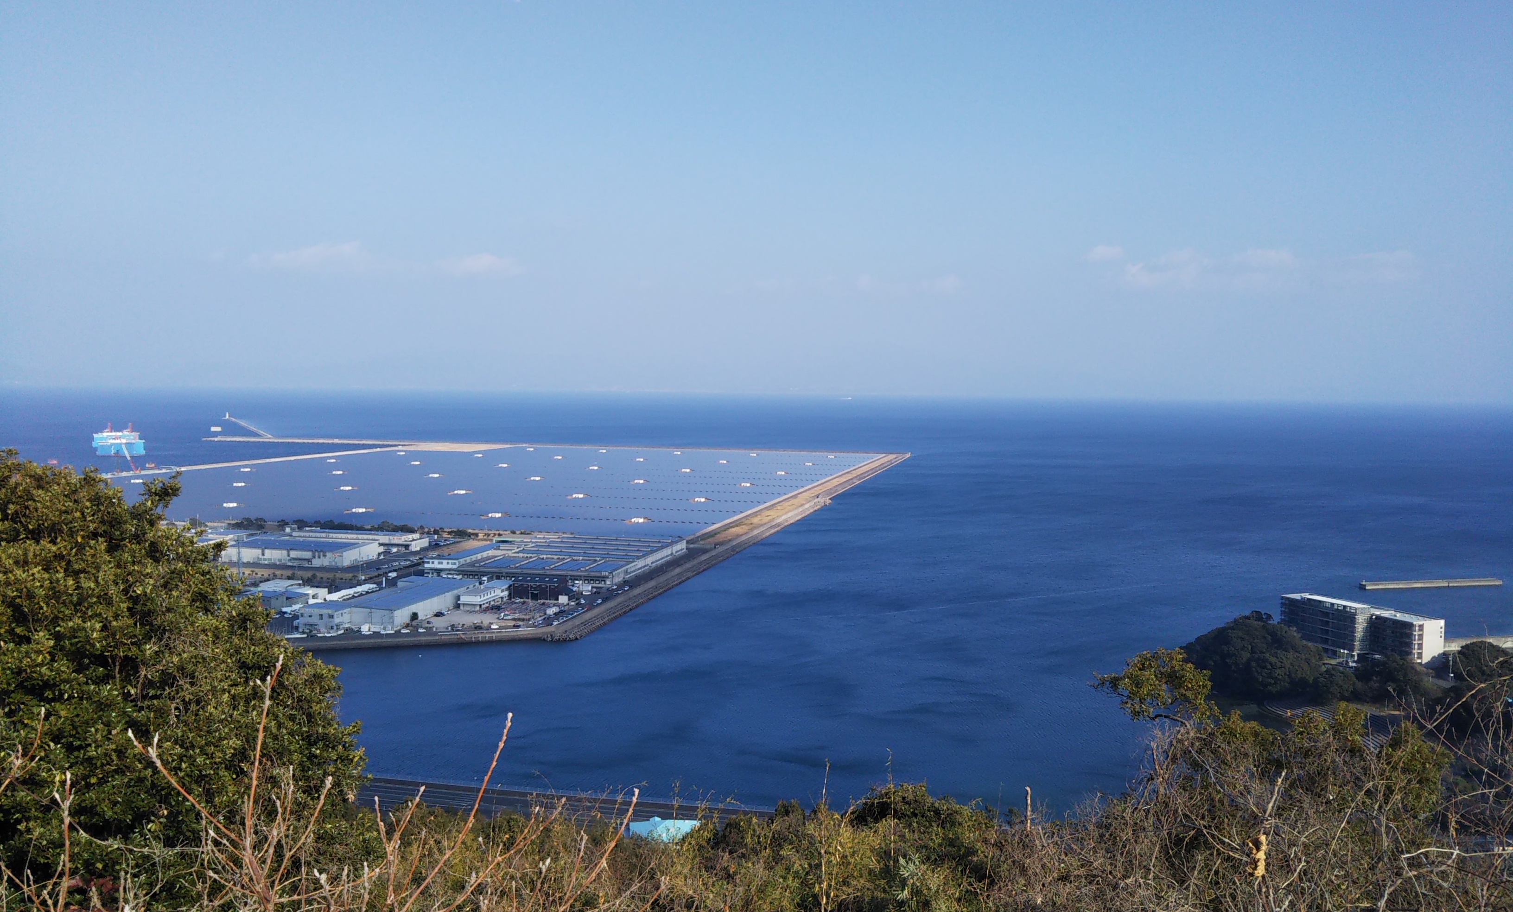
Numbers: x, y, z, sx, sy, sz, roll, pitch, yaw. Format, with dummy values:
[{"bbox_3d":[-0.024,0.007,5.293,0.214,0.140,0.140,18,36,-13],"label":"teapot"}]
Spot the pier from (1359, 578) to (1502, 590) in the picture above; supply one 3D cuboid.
[{"bbox_3d":[440.988,83.782,855.262,104.424,3.363,6.304,0,3,-14],"label":"pier"}]

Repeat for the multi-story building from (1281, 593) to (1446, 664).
[{"bbox_3d":[242.821,69.437,527.049,25.480,20.350,54.128,-1,4,-33],"label":"multi-story building"}]

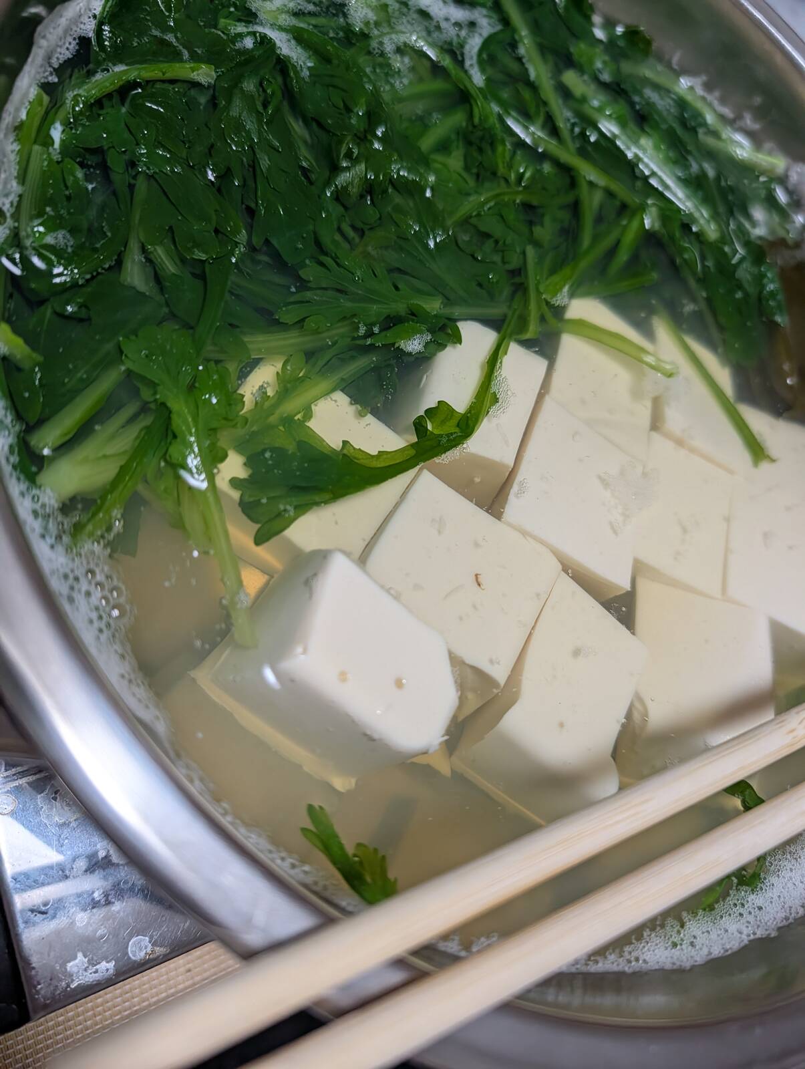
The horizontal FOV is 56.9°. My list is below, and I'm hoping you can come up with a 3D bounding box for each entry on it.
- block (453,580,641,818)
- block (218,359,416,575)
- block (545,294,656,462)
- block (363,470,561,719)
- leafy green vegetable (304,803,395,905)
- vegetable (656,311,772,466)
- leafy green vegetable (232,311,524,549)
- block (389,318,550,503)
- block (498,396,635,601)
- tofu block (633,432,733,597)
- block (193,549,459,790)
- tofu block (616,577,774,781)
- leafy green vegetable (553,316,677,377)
[{"bbox_3d":[0.028,0.029,0.141,0.025,0.024,0.030,38,52,-5],"label":"block"},{"bbox_3d":[-0.022,-0.010,0.154,0.034,0.027,0.028,32,63,-15],"label":"block"},{"bbox_3d":[0.038,-0.031,0.168,0.027,0.024,0.029,23,66,-19],"label":"block"},{"bbox_3d":[0.006,0.011,0.137,0.032,0.024,0.027,37,60,-5],"label":"block"},{"bbox_3d":[-0.008,0.053,0.123,0.022,0.006,0.008,50,60,-6],"label":"leafy green vegetable"},{"bbox_3d":[0.083,-0.039,0.197,0.007,0.005,0.050,-35,92,-31],"label":"vegetable"},{"bbox_3d":[0.000,-0.017,0.131,0.068,0.015,0.019,-36,93,-30],"label":"leafy green vegetable"},{"bbox_3d":[0.010,-0.023,0.147,0.021,0.024,0.027,23,66,-19],"label":"block"},{"bbox_3d":[0.035,-0.006,0.179,0.034,0.029,0.034,28,64,-18],"label":"block"},{"bbox_3d":[0.064,-0.002,0.195,0.028,0.029,0.035,22,66,-20],"label":"tofu block"},{"bbox_3d":[-0.013,0.024,0.138,0.035,0.026,0.025,41,54,-21],"label":"block"},{"bbox_3d":[0.055,0.030,0.157,0.038,0.024,0.030,14,70,-23],"label":"tofu block"},{"bbox_3d":[0.053,-0.047,0.184,0.040,0.005,0.008,14,69,-23],"label":"leafy green vegetable"}]

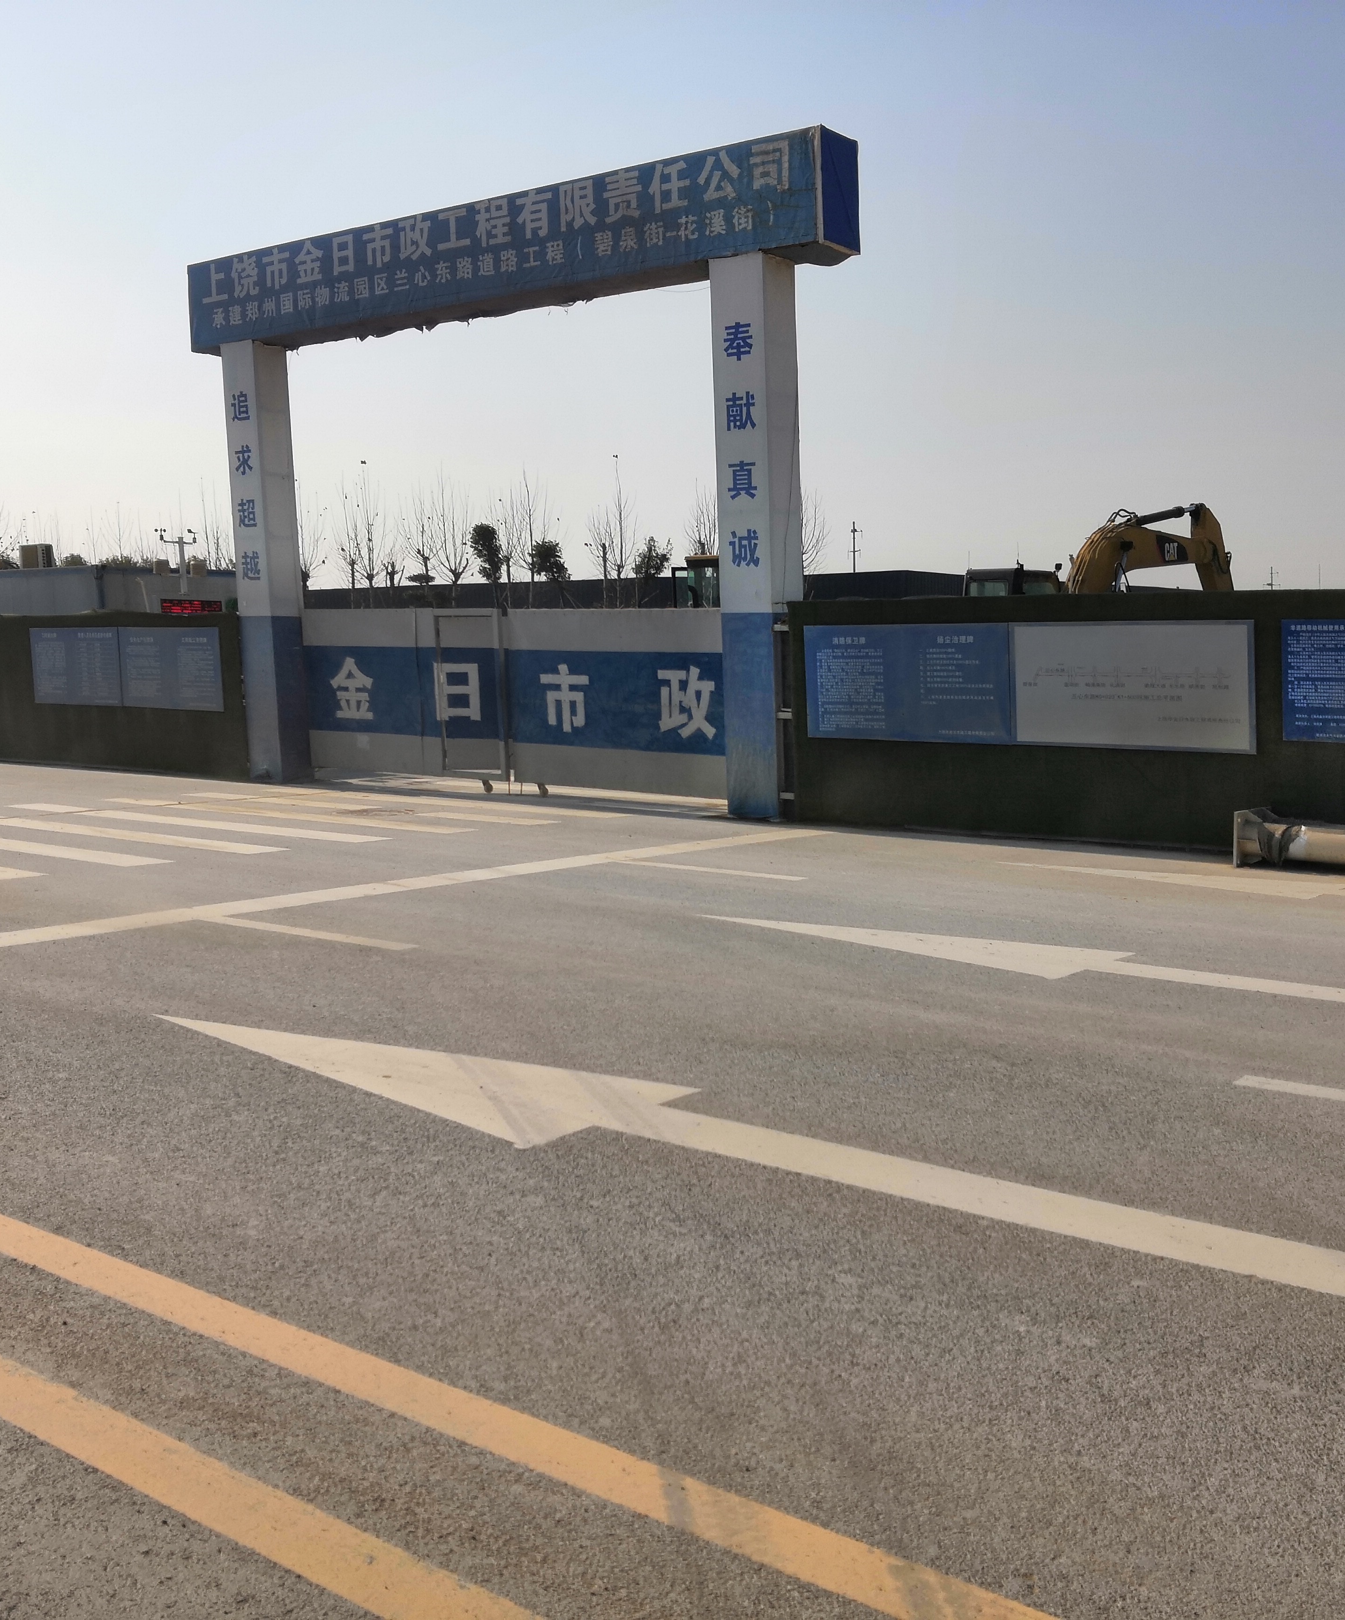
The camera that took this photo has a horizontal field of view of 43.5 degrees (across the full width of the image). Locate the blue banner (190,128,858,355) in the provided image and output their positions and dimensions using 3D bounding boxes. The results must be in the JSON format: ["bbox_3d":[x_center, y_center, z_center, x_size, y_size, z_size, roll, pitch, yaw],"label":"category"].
[{"bbox_3d":[-2.019,-5.671,17.422,8.875,0.992,0.627,4,9,38],"label":"blue banner"}]

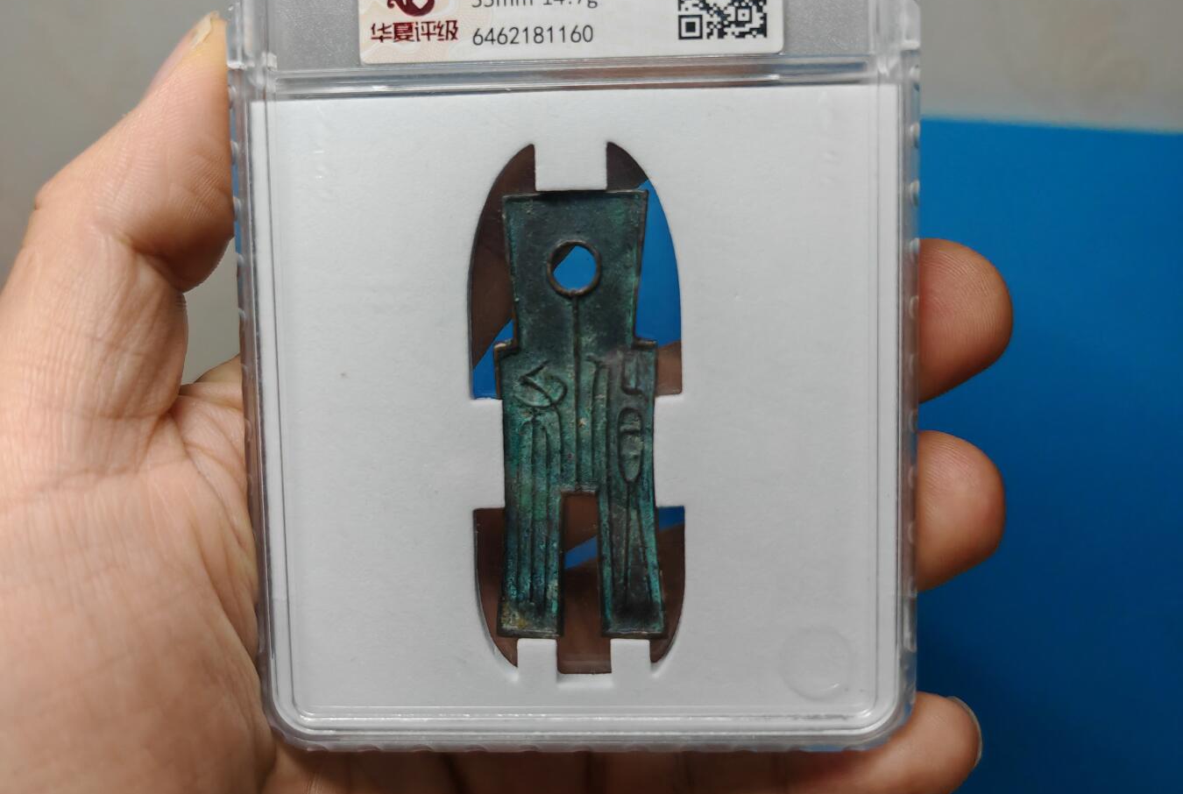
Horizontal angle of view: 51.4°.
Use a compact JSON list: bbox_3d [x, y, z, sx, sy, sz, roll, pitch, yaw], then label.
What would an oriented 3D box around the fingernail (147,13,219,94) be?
[{"bbox_3d":[-0.050,-0.042,0.150,0.004,0.013,0.012,41,0,-12],"label":"fingernail"}]

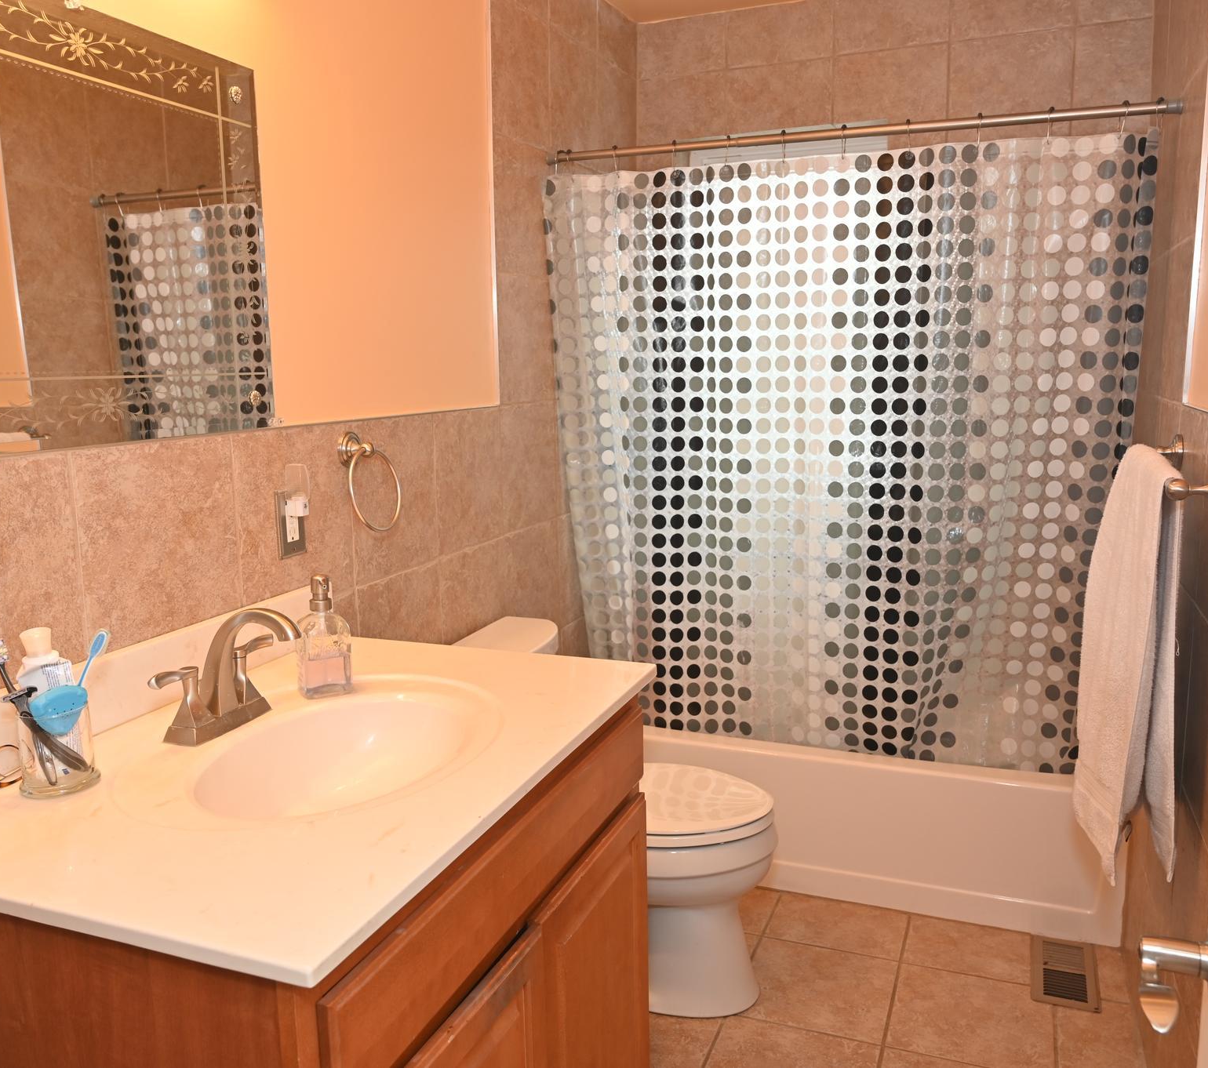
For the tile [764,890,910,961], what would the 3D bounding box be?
[{"bbox_3d":[0.590,0.994,2.709,0.331,0.010,0.247,3,10,21],"label":"tile"}]

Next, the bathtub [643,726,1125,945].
[{"bbox_3d":[0.690,0.715,3.166,1.481,0.391,0.767,3,10,21],"label":"bathtub"}]

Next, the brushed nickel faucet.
[{"bbox_3d":[-0.483,0.185,1.459,0.175,0.172,0.249,3,10,21],"label":"brushed nickel faucet"}]

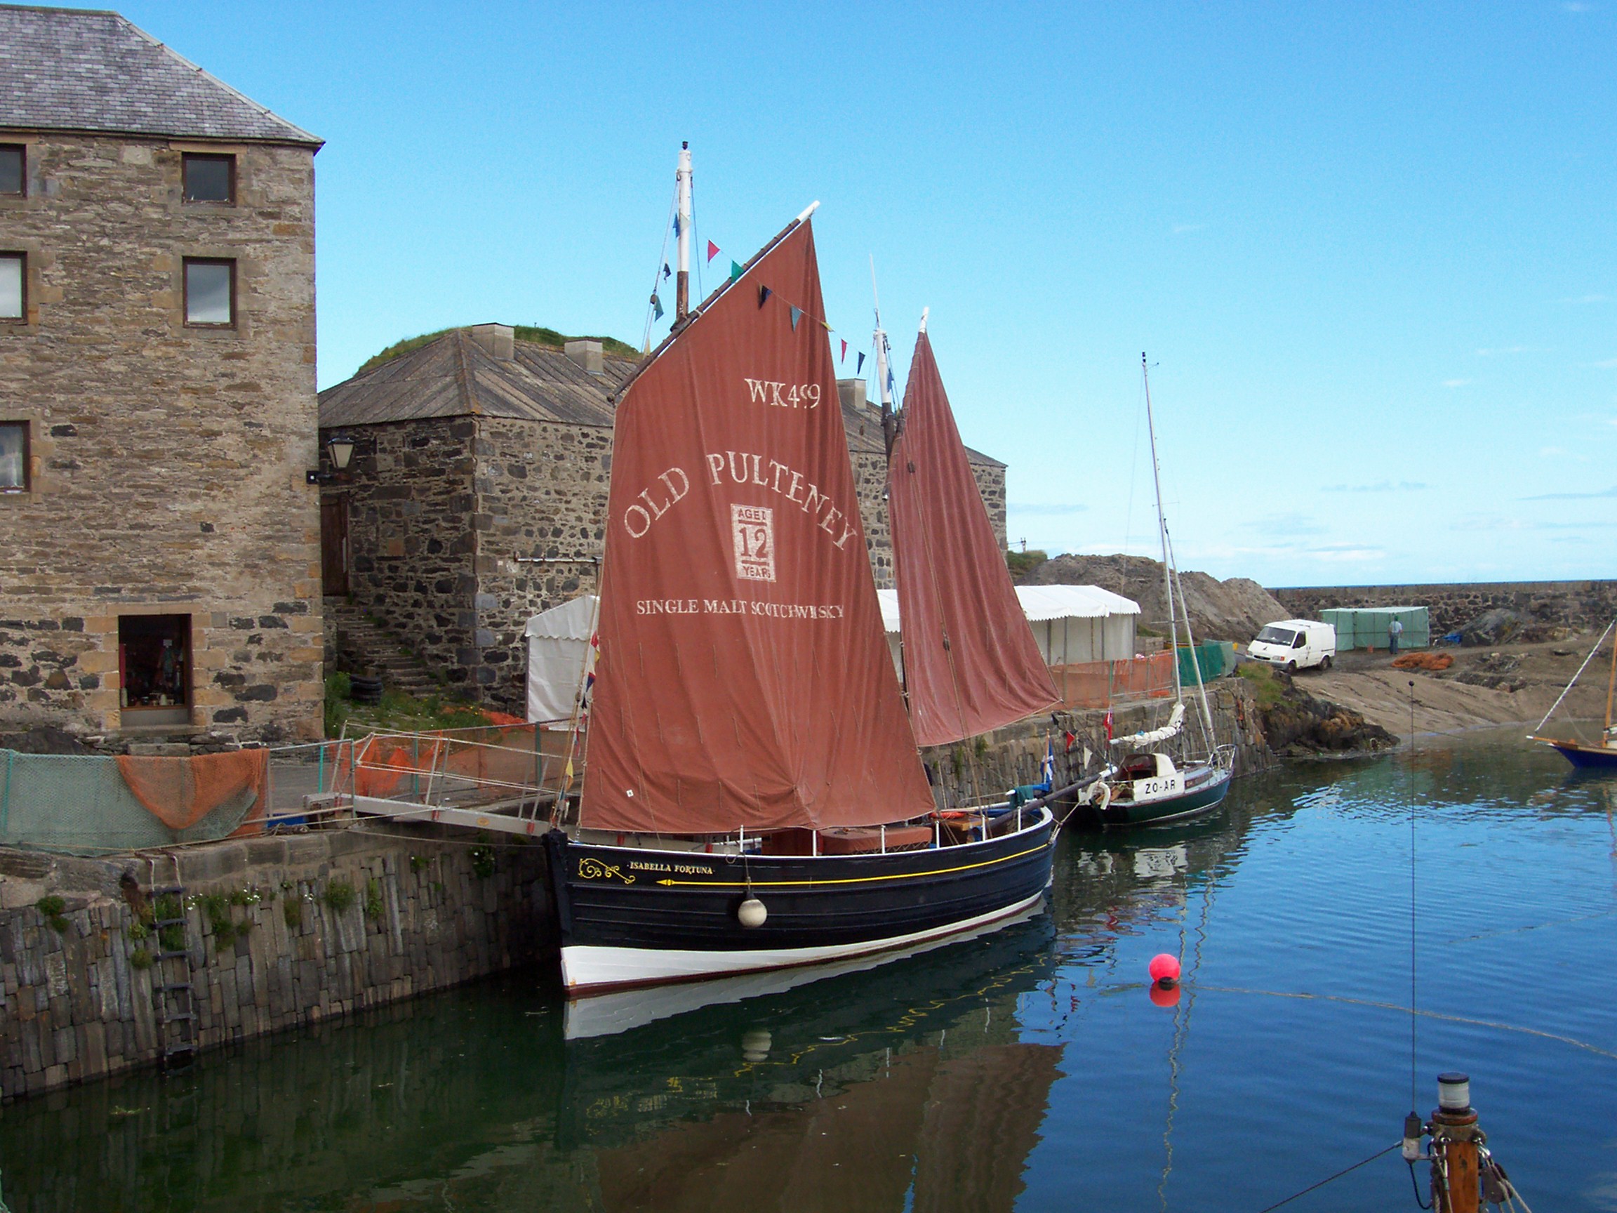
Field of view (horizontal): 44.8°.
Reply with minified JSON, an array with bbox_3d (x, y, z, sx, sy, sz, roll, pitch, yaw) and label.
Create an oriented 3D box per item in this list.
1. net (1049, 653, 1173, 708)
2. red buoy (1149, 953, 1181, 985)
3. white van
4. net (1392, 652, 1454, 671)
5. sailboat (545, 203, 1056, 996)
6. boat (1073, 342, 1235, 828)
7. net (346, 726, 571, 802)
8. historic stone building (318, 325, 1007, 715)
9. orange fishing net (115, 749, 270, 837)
[{"bbox_3d":[8.380,2.033,53.550,0.200,1.200,8.038,-1,0,34],"label":"net"},{"bbox_3d":[5.394,5.491,29.650,0.470,0.490,0.470,-1,0,10],"label":"red buoy"},{"bbox_3d":[19.659,1.608,80.046,1.970,1.970,4.650,-1,0,40],"label":"white van"},{"bbox_3d":[23.495,2.058,75.000,2.350,0.600,1.500,-1,0,6],"label":"net"},{"bbox_3d":[0.500,-0.639,34.000,4.100,13.200,13.000,-1,0,43],"label":"sailboat"},{"bbox_3d":[9.350,-0.431,50.400,2.500,12.100,8.000,-1,0,35],"label":"boat"},{"bbox_3d":[-5.540,2.479,31.650,0.200,1.040,4.872,-1,0,37],"label":"net"},{"bbox_3d":[-4.060,-2.518,60.300,8.800,10.100,28.200,-1,0,32],"label":"historic stone building"},{"bbox_3d":[-8.165,2.538,26.100,0.200,1.140,2.228,-1,0,44],"label":"orange fishing net"}]

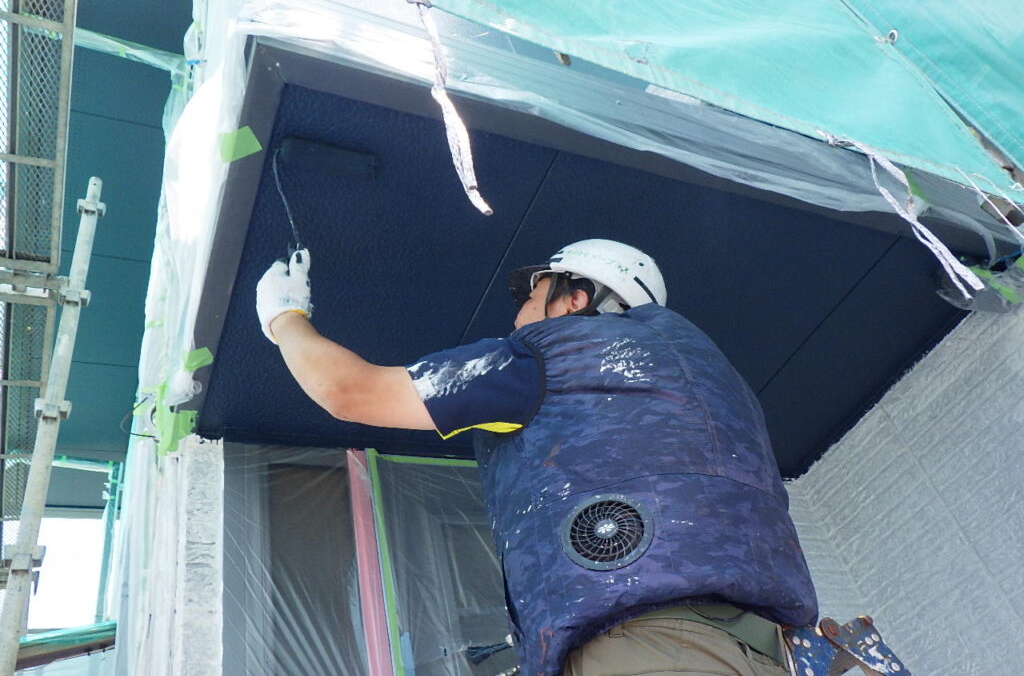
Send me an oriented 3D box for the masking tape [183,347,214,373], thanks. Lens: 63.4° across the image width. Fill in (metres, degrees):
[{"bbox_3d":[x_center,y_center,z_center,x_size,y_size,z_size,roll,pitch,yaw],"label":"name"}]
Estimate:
[{"bbox_3d":[-0.647,0.045,1.710,0.063,0.012,0.052,-16,-41,-1],"label":"masking tape"}]

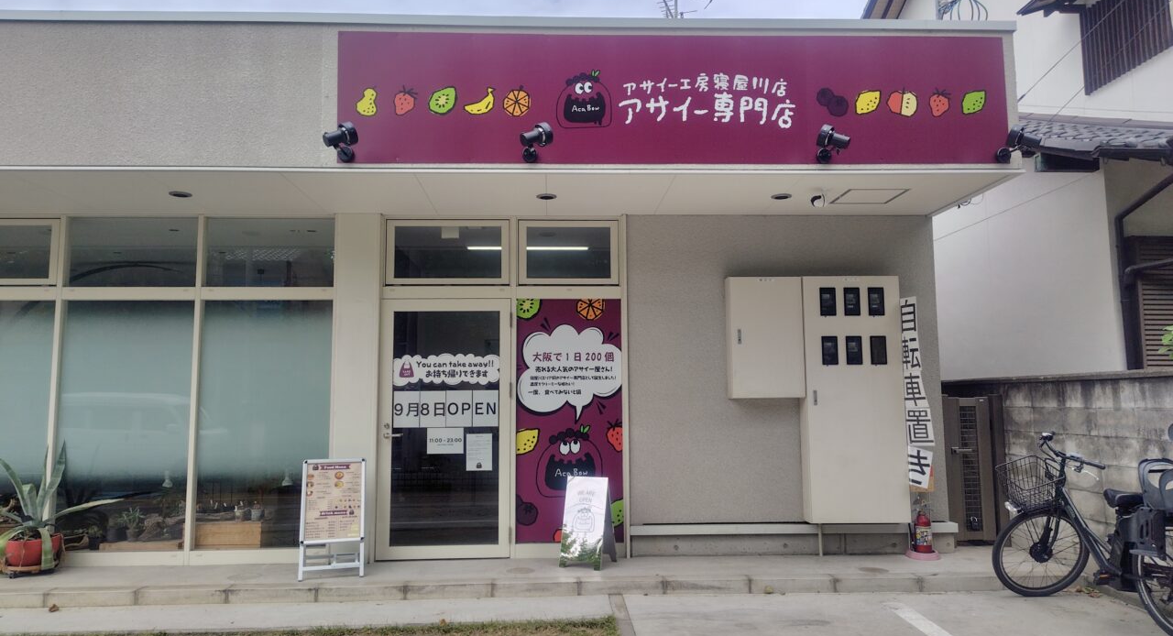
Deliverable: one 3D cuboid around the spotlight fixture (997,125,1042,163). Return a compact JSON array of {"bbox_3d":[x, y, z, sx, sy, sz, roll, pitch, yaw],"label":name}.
[{"bbox_3d":[2.910,-1.193,5.233,0.220,0.200,0.260,5,-8,-40],"label":"spotlight fixture"}]

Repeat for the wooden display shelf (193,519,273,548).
[{"bbox_3d":[-2.987,1.803,6.495,0.620,0.240,0.280,0,-6,-2],"label":"wooden display shelf"}]

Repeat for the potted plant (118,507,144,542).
[{"bbox_3d":[-3.771,1.711,6.454,0.210,0.285,0.200,0,-6,-2],"label":"potted plant"}]

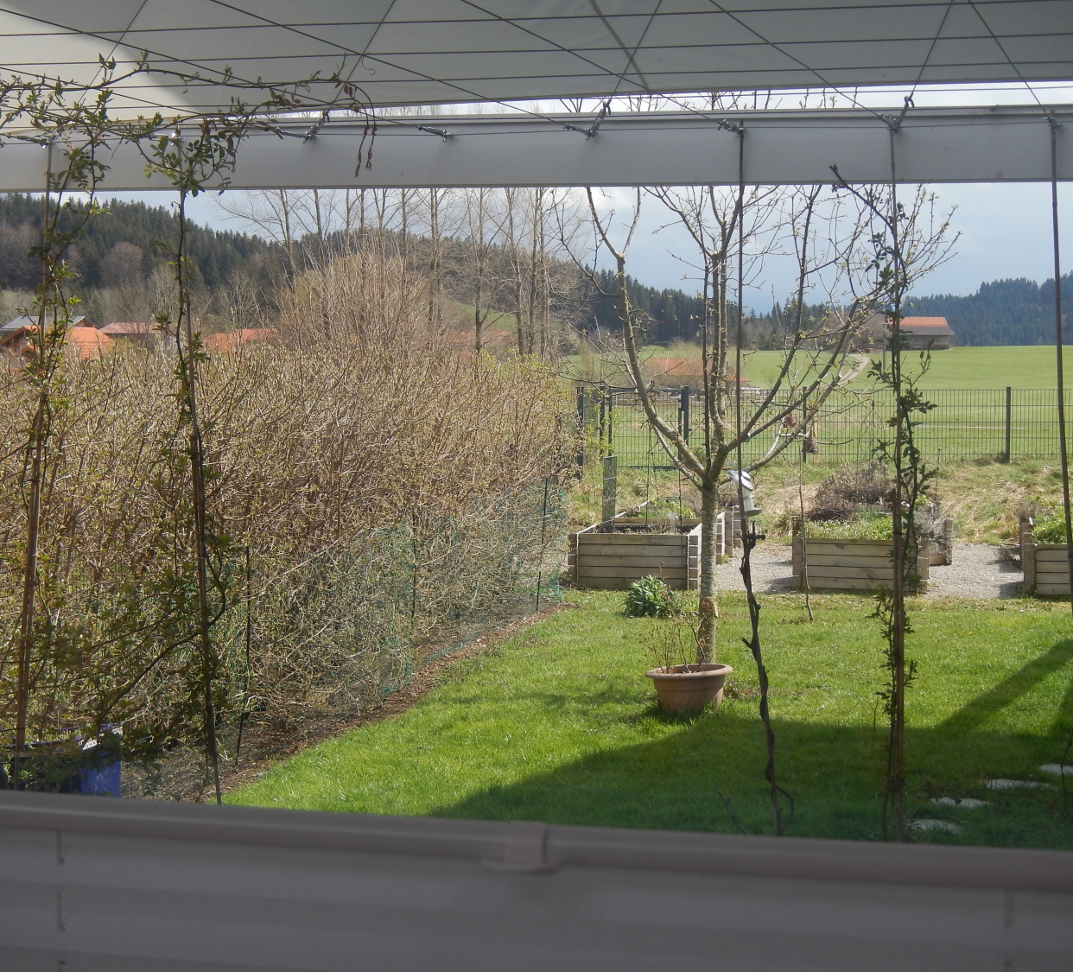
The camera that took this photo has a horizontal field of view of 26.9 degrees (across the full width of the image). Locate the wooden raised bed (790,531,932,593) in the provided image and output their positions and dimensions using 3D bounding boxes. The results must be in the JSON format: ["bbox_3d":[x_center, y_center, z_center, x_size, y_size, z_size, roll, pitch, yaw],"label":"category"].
[{"bbox_3d":[2.963,0.659,20.217,1.180,0.480,1.250,1,3,13],"label":"wooden raised bed"}]

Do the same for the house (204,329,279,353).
[{"bbox_3d":[-30.674,-13.173,235.184,10.500,6.500,9.000,0,3,-7],"label":"house"}]

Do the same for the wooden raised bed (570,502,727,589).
[{"bbox_3d":[0.947,0.647,20.523,1.170,0.500,1.250,1,3,9],"label":"wooden raised bed"}]

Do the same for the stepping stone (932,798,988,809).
[{"bbox_3d":[1.993,1.507,10.567,0.270,0.050,0.220,2,4,25],"label":"stepping stone"}]

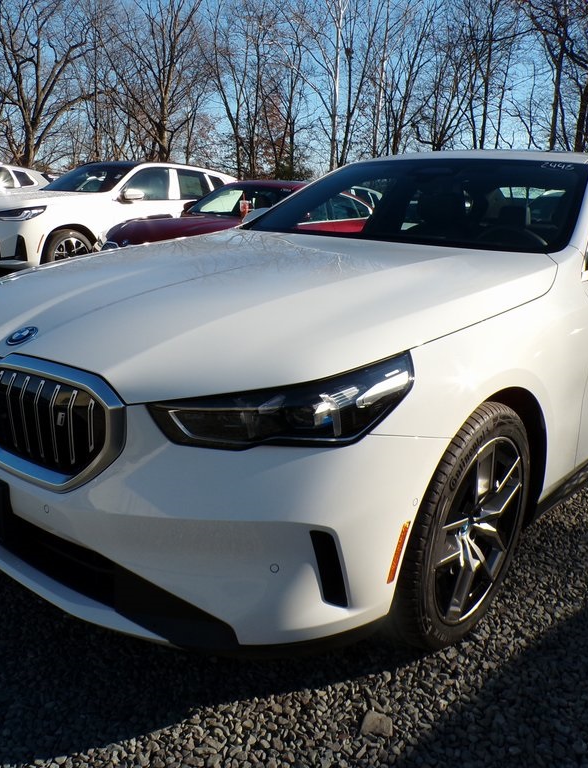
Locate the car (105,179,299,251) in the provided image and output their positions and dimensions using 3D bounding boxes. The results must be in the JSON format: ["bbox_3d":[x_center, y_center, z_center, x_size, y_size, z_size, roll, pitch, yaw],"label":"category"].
[{"bbox_3d":[-0.275,-1.909,9.271,1.850,1.450,4.760,15,18,38],"label":"car"}]

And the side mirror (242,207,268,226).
[{"bbox_3d":[-0.196,-0.837,3.644,0.260,0.160,0.170,15,18,39],"label":"side mirror"}]

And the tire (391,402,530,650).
[{"bbox_3d":[0.421,0.375,1.999,0.245,0.700,0.700,15,18,39],"label":"tire"}]

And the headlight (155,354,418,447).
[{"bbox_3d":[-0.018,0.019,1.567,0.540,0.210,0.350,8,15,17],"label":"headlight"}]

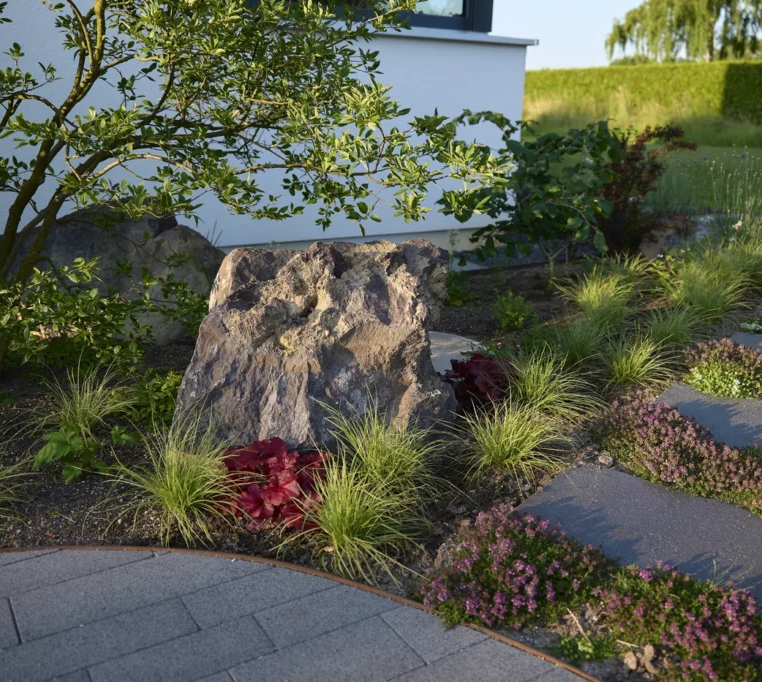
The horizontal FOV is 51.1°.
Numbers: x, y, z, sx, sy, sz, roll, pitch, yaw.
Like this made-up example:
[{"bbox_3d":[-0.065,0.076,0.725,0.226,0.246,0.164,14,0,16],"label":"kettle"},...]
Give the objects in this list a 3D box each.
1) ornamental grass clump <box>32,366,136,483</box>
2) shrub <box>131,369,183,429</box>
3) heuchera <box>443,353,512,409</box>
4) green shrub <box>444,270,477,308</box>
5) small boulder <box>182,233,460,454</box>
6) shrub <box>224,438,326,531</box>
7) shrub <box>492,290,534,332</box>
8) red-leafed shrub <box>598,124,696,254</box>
[{"bbox_3d":[-0.946,0.222,2.539,0.340,0.300,0.330,-5,19,-21],"label":"ornamental grass clump"},{"bbox_3d":[-0.838,0.218,3.012,0.205,0.200,0.205,-4,17,-16],"label":"shrub"},{"bbox_3d":[0.391,0.168,3.263,0.285,0.200,0.285,3,16,7],"label":"heuchera"},{"bbox_3d":[0.470,-0.320,4.925,0.253,0.206,0.253,3,16,5],"label":"green shrub"},{"bbox_3d":[-0.242,-0.025,3.062,1.060,0.680,0.660,0,16,-5],"label":"small boulder"},{"bbox_3d":[-0.311,0.417,2.330,0.296,0.220,0.296,-1,16,-8],"label":"shrub"},{"bbox_3d":[0.733,-0.168,4.435,0.231,0.200,0.231,4,17,9],"label":"shrub"},{"bbox_3d":[2.239,-1.287,6.805,0.792,1.072,0.752,6,17,17],"label":"red-leafed shrub"}]

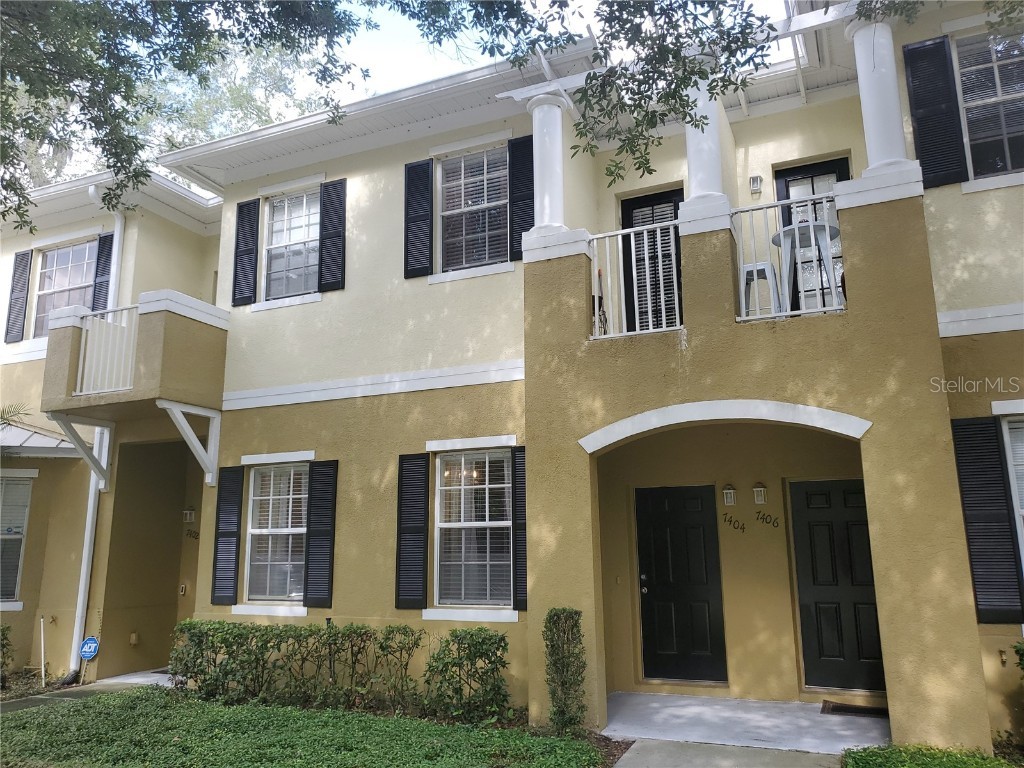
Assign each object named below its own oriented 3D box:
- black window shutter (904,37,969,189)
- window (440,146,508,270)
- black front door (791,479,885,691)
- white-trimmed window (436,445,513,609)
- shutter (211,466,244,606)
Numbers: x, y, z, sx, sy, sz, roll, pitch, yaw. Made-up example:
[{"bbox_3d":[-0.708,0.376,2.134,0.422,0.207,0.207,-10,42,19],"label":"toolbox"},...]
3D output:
[{"bbox_3d":[3.816,-2.456,6.941,0.368,1.431,0.050,-6,-13,23],"label":"black window shutter"},{"bbox_3d":[-0.400,-1.960,8.646,0.940,1.388,0.080,-6,-12,23],"label":"window"},{"bbox_3d":[3.340,1.984,7.693,0.905,2.017,0.045,-6,-12,23],"label":"black front door"},{"bbox_3d":[-0.402,1.521,8.119,0.919,1.613,0.100,-6,-13,23],"label":"white-trimmed window"},{"bbox_3d":[-3.424,1.823,9.288,0.388,1.632,0.050,-6,-13,23],"label":"shutter"}]

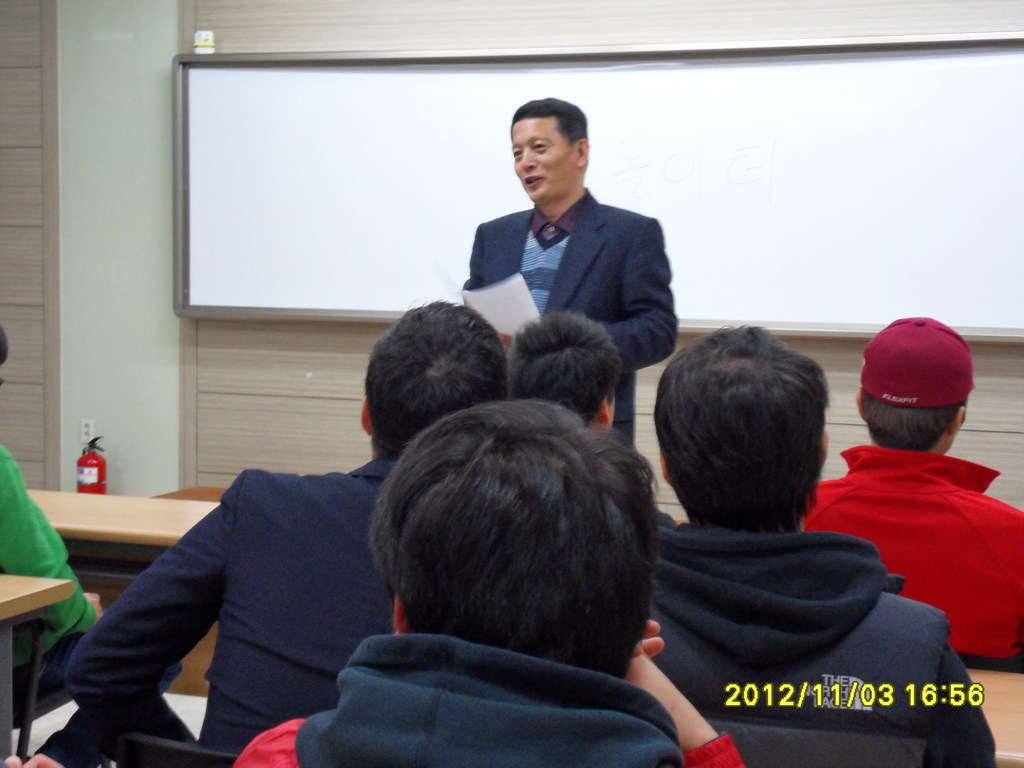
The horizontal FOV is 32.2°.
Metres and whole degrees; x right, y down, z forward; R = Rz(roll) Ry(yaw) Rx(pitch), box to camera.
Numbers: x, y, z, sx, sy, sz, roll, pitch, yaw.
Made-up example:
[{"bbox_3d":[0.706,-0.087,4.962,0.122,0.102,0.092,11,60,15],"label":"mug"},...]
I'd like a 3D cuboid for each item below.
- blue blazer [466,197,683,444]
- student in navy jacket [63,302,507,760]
[{"bbox_3d":[0.125,-0.090,4.140,0.540,0.730,0.380,3,5,23],"label":"blue blazer"},{"bbox_3d":[-0.140,0.530,2.360,0.700,1.270,0.780,2,5,15],"label":"student in navy jacket"}]

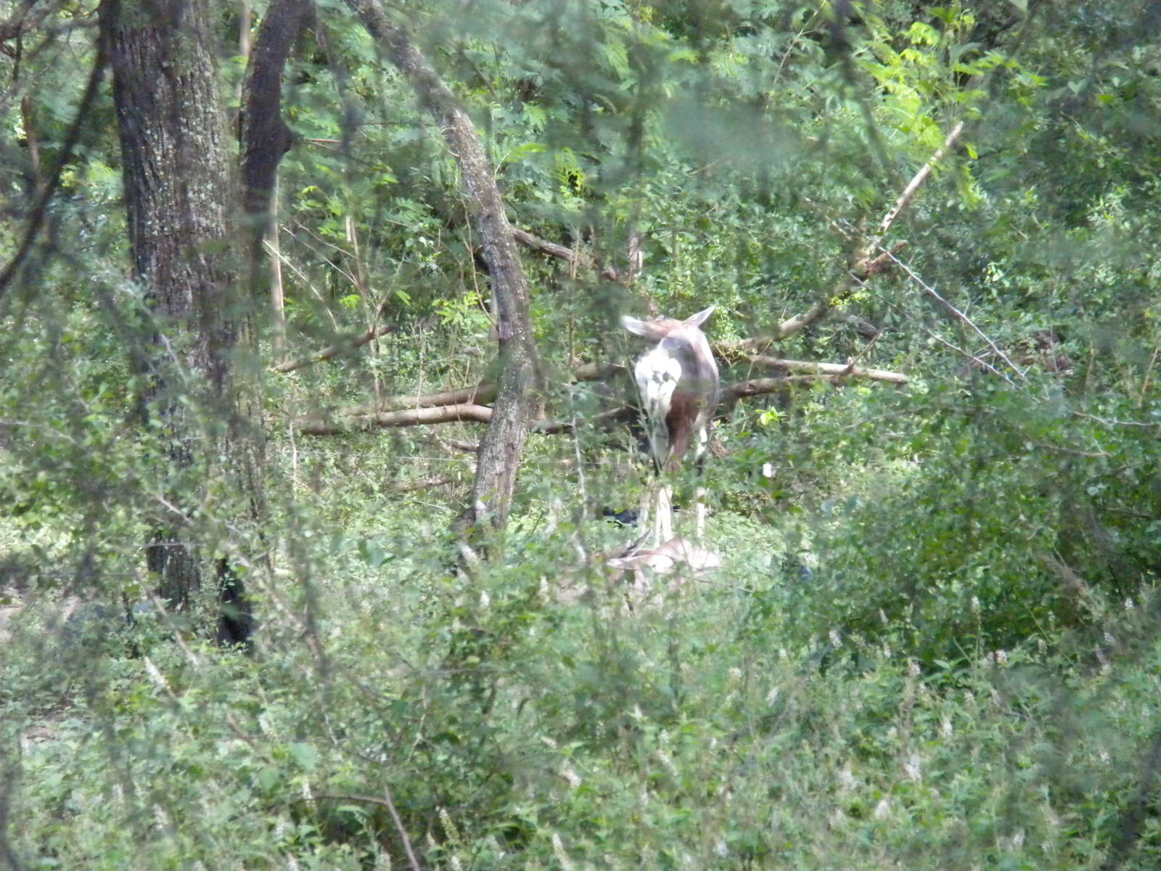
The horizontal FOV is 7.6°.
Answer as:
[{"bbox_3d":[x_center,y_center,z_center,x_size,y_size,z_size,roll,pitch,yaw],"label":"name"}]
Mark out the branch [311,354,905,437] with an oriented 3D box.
[{"bbox_3d":[0.096,-0.171,37.800,2.650,0.350,0.450,0,2,0],"label":"branch"}]

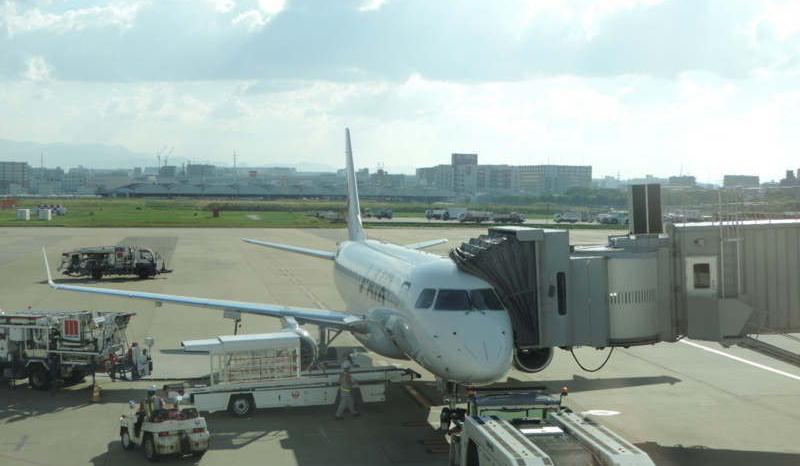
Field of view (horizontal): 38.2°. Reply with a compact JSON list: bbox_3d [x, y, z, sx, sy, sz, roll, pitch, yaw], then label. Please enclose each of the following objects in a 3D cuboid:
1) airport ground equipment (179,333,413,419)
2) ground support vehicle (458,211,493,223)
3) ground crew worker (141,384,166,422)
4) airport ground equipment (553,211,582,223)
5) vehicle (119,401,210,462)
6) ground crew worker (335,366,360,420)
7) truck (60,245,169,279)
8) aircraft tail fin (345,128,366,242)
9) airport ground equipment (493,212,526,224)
[{"bbox_3d":[-3.522,4.621,38.398,7.800,2.450,2.000,0,2,-14],"label":"airport ground equipment"},{"bbox_3d":[15.580,-3.361,239.058,6.700,2.250,2.100,0,2,-8],"label":"ground support vehicle"},{"bbox_3d":[-6.783,4.980,31.785,0.580,1.420,0.800,-1,3,-33],"label":"ground crew worker"},{"bbox_3d":[35.030,-3.339,242.055,6.000,2.300,2.100,0,2,-8],"label":"airport ground equipment"},{"bbox_3d":[-6.540,5.386,31.938,1.450,1.400,2.750,-1,3,-33],"label":"vehicle"},{"bbox_3d":[-1.644,5.069,36.790,0.700,1.720,0.550,-1,3,-32],"label":"ground crew worker"},{"bbox_3d":[-22.271,2.279,90.778,8.500,2.500,2.100,0,2,-6],"label":"truck"},{"bbox_3d":[-2.496,-2.784,63.549,0.500,6.000,6.300,0,2,-9],"label":"aircraft tail fin"},{"bbox_3d":[22.430,-3.342,240.057,6.400,2.250,2.100,0,2,-8],"label":"airport ground equipment"}]

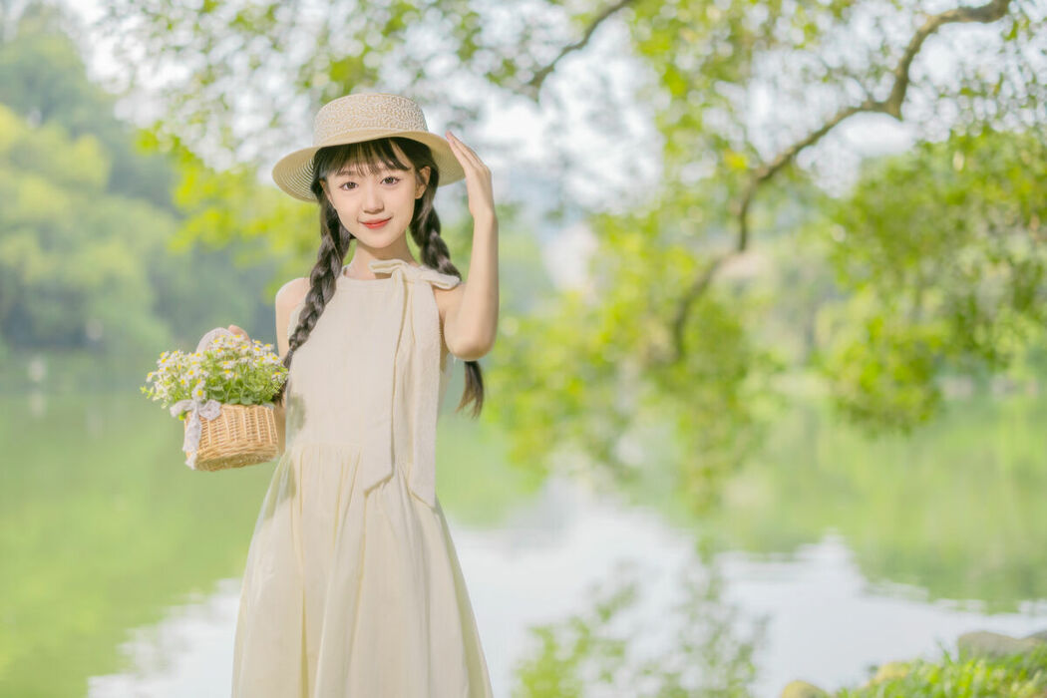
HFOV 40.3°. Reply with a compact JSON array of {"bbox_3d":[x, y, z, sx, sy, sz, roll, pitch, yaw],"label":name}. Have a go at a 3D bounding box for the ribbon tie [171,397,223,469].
[{"bbox_3d":[-0.541,0.140,2.360,0.088,0.118,0.045,0,0,9],"label":"ribbon tie"}]

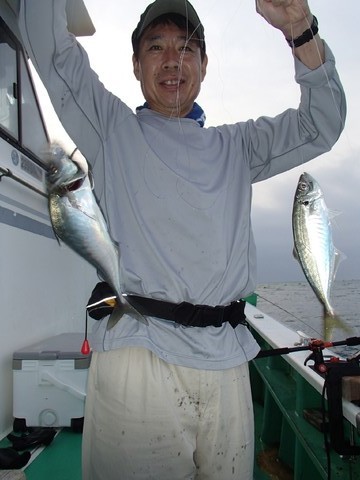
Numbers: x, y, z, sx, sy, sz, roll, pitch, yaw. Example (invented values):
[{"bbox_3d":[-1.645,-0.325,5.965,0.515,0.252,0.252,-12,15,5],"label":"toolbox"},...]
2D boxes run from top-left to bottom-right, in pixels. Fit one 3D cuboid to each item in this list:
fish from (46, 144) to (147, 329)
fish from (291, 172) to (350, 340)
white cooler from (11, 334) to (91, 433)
[{"bbox_3d":[-0.172,0.001,0.730,0.105,0.380,0.060,-22,-5,-12],"label":"fish"},{"bbox_3d":[0.282,0.028,0.760,0.095,0.330,0.052,-11,-6,20],"label":"fish"},{"bbox_3d":[-0.745,0.936,2.696,0.415,0.465,0.830,-2,-7,4],"label":"white cooler"}]

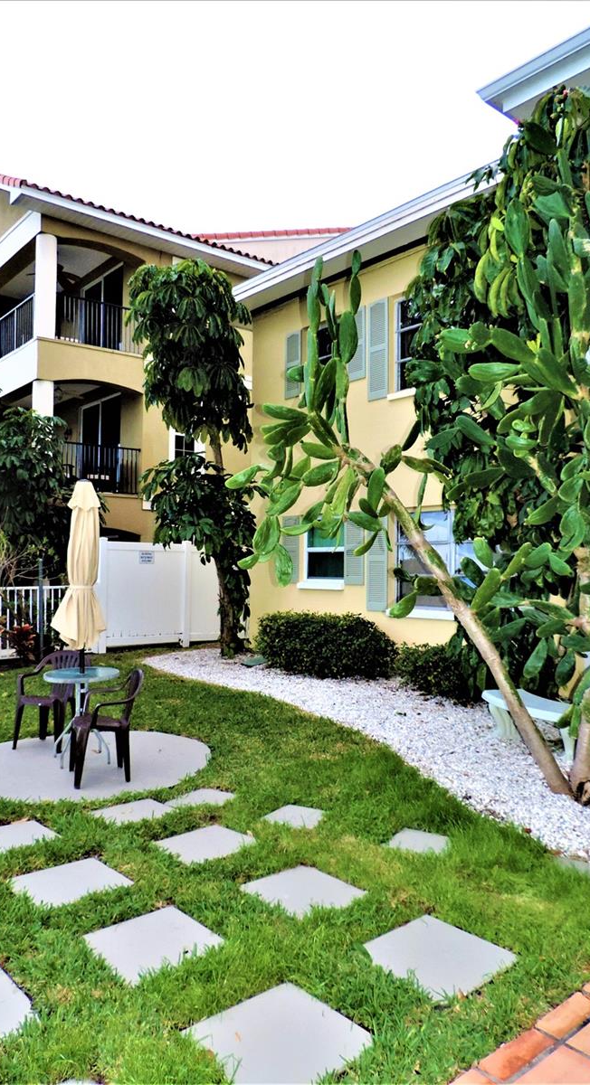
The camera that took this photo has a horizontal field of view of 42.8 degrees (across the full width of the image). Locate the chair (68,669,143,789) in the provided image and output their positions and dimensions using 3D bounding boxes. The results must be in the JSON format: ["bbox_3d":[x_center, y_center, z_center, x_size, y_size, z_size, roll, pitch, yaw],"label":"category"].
[{"bbox_3d":[-1.440,1.382,5.759,0.530,0.800,0.560,1,-2,-22],"label":"chair"}]

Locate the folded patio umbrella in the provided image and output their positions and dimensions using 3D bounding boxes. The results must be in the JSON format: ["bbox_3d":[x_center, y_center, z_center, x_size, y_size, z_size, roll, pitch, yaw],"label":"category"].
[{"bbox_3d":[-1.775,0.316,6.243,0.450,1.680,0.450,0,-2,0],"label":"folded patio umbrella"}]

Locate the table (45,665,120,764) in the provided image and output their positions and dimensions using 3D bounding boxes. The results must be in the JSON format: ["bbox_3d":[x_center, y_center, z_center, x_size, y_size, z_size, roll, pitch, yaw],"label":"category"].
[{"bbox_3d":[-1.755,1.441,6.208,0.640,0.710,0.640,0,-2,0],"label":"table"}]

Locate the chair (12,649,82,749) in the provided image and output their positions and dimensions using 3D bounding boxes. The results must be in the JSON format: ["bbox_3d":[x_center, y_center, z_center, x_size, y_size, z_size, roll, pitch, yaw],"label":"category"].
[{"bbox_3d":[-2.145,1.412,6.739,0.560,0.800,0.530,-1,-2,18],"label":"chair"}]

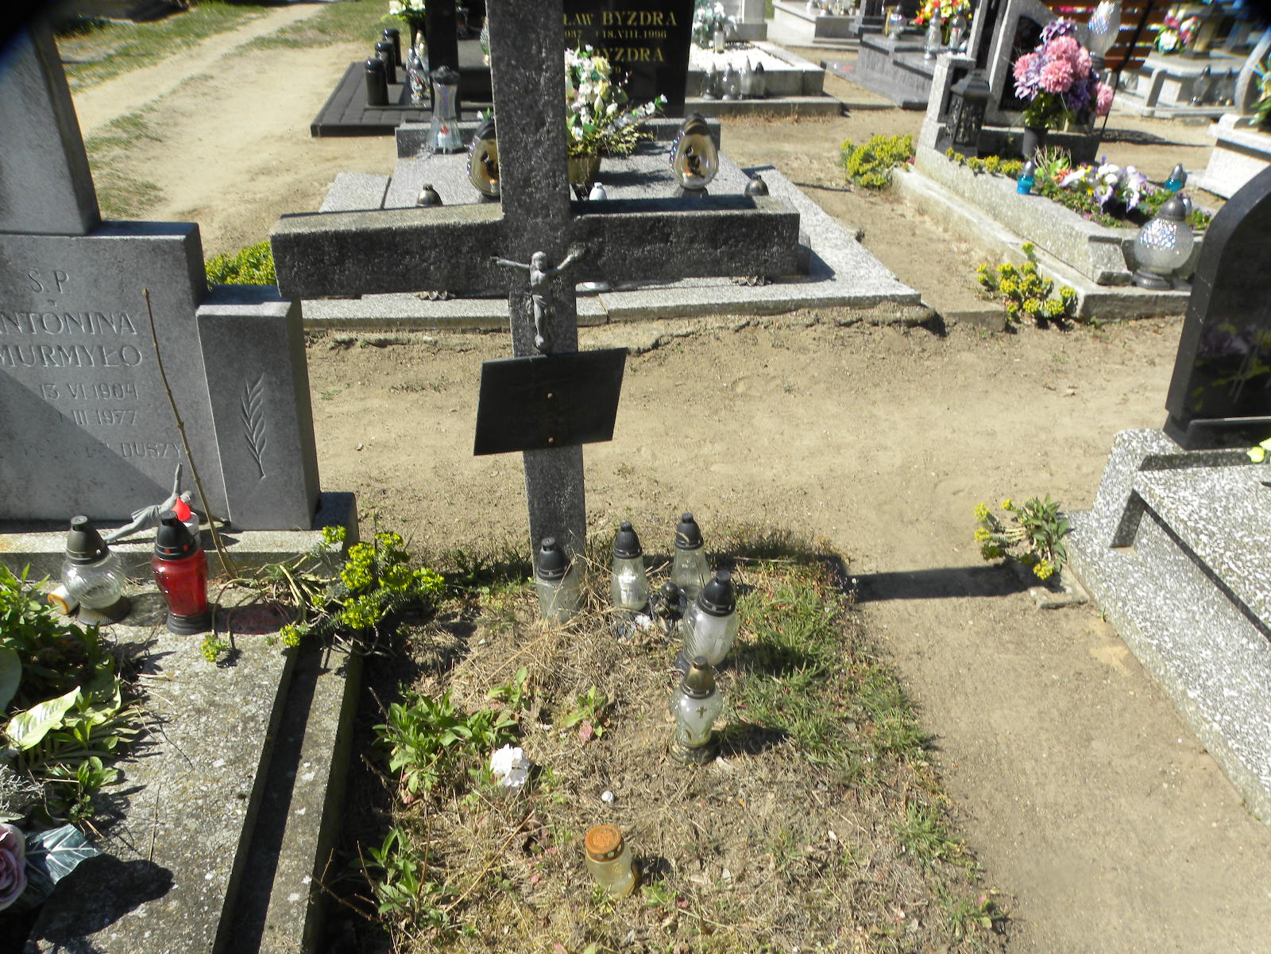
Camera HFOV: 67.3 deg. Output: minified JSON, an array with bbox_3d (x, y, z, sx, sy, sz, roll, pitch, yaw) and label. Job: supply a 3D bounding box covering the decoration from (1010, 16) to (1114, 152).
[{"bbox_3d":[2.370,-2.160,5.300,0.570,0.710,0.460,-2,31,-8],"label":"decoration"}]

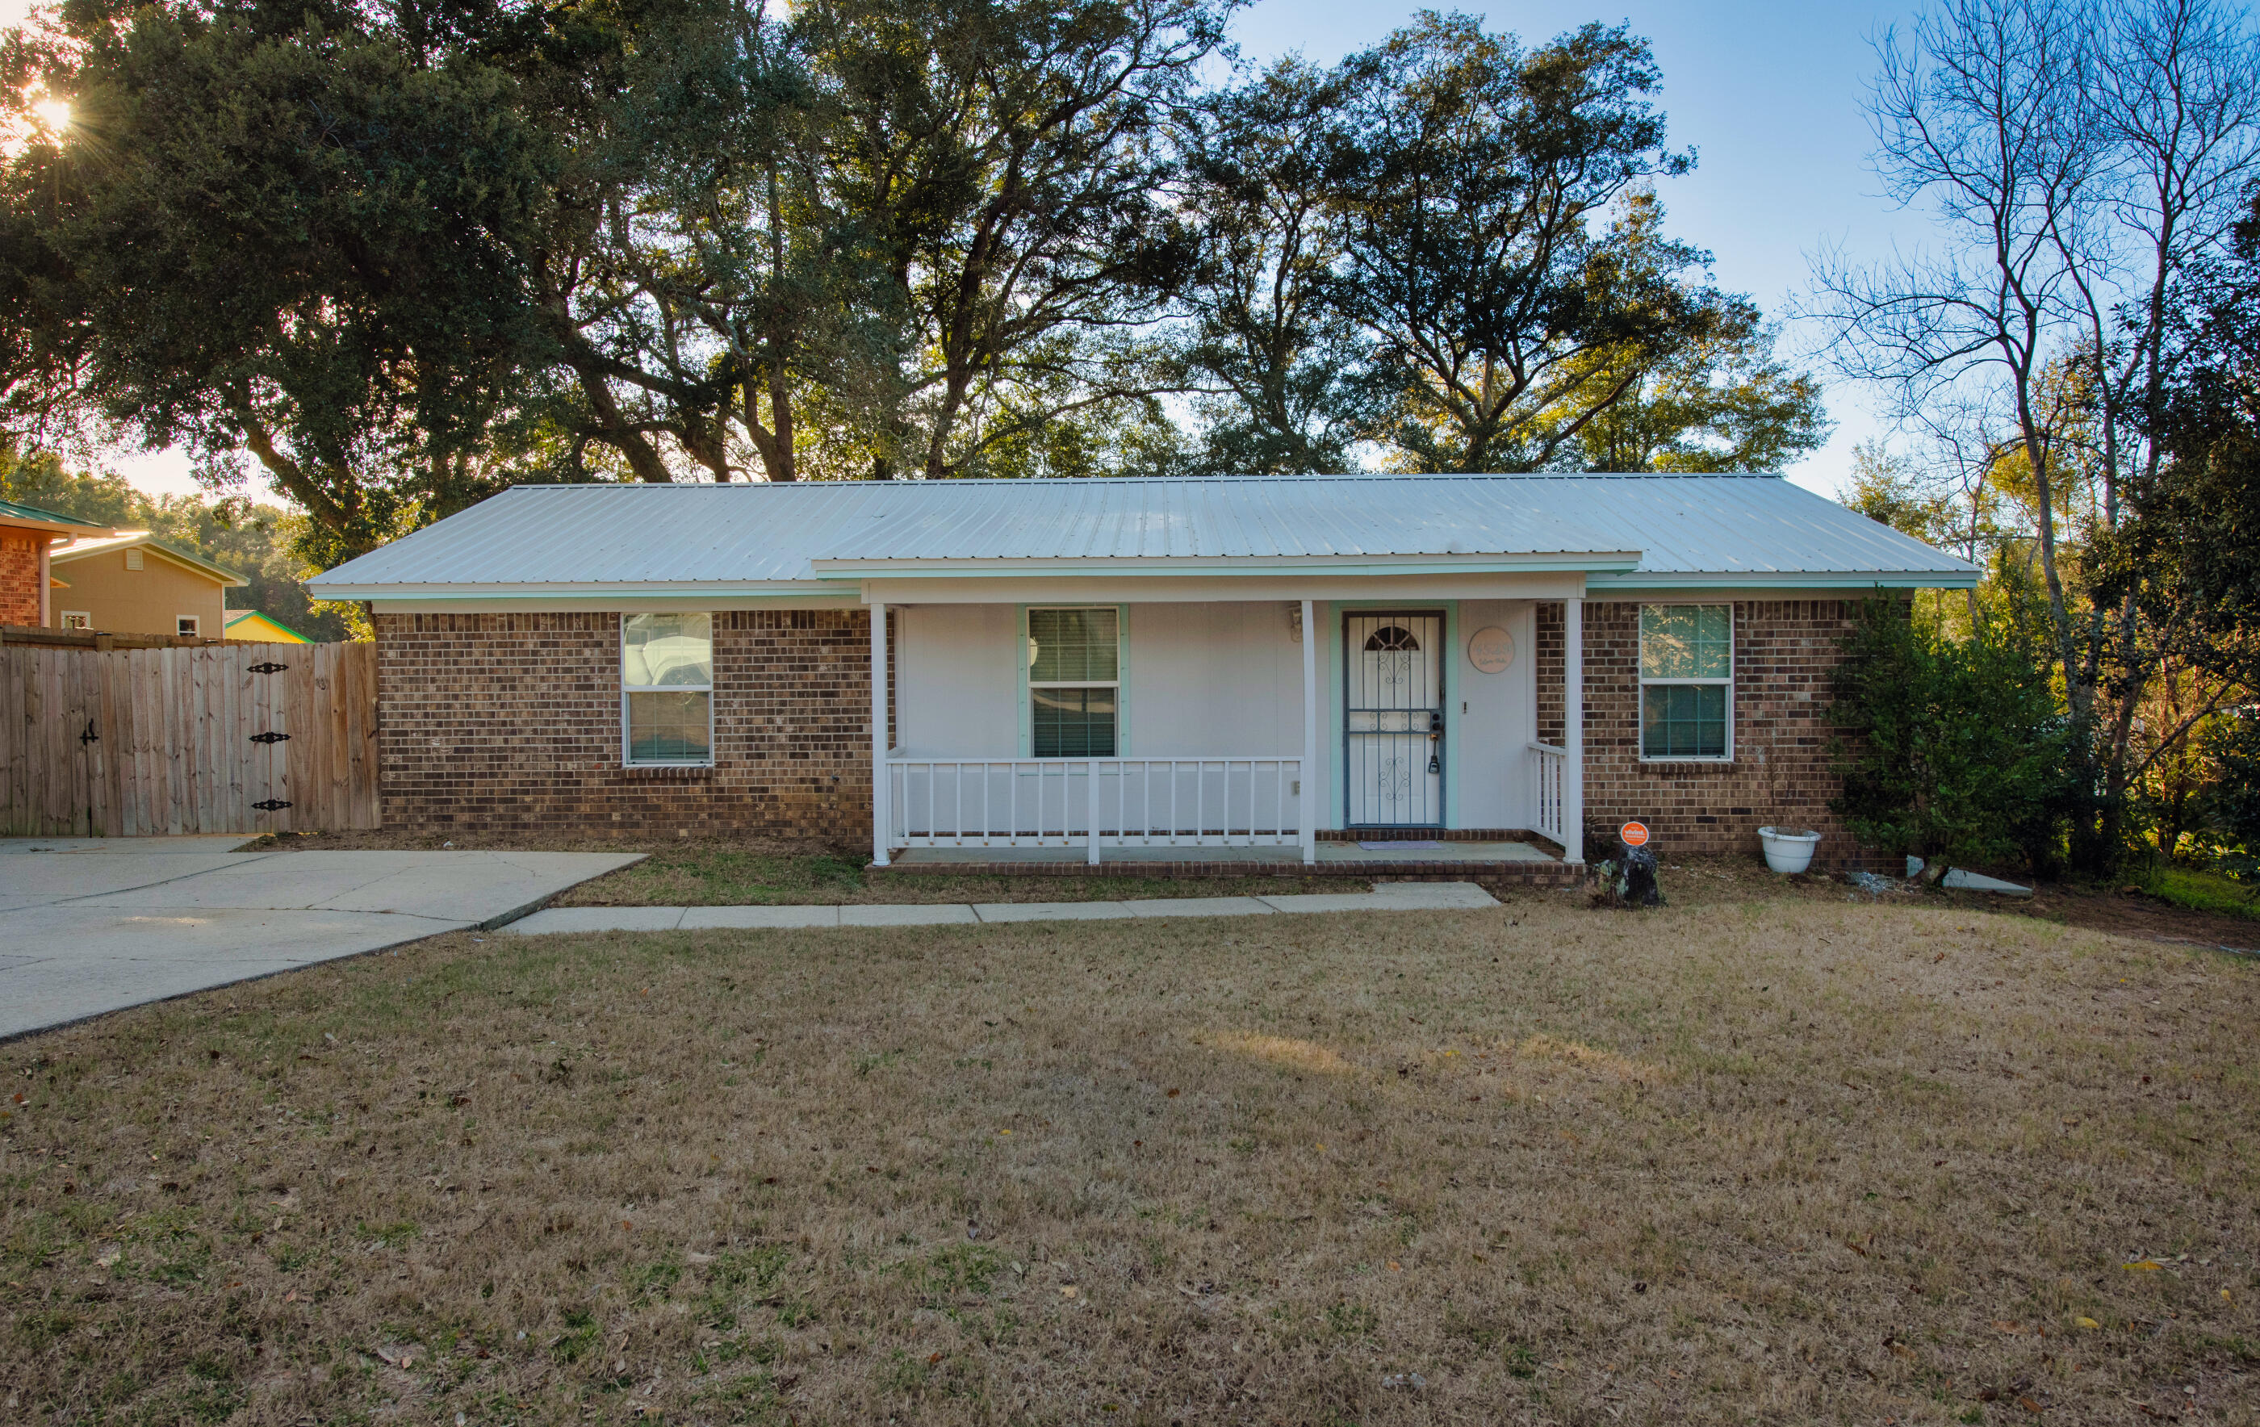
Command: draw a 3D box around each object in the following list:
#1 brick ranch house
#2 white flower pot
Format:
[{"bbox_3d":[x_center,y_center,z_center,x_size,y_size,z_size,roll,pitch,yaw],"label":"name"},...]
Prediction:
[{"bbox_3d":[0.105,-0.733,16.023,15.264,4.160,9.445,0,2,2],"label":"brick ranch house"},{"bbox_3d":[5.965,1.257,12.500,0.565,0.360,0.565,3,2,1],"label":"white flower pot"}]

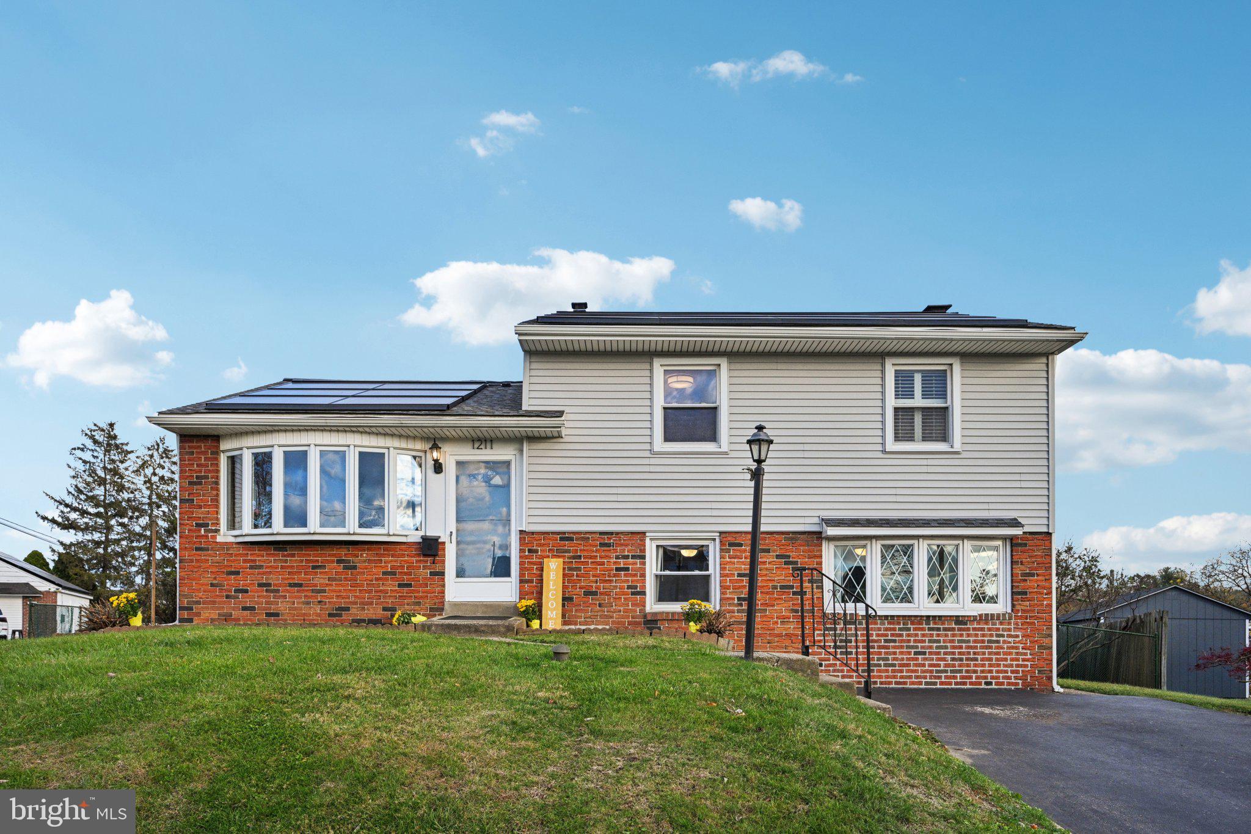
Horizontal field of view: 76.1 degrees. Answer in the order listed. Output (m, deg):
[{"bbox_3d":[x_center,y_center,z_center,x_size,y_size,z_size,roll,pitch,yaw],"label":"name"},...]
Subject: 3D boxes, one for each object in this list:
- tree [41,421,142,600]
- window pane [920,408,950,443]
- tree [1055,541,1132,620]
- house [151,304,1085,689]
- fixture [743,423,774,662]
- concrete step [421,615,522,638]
[{"bbox_3d":[-26.161,4.628,39.000,5.100,9.000,5.100,0,-1,0],"label":"tree"},{"bbox_3d":[4.250,0.121,10.980,0.390,0.460,0.040,0,-1,0],"label":"window pane"},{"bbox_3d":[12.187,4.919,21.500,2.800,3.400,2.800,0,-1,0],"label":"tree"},{"bbox_3d":[-0.080,0.850,14.300,12.200,5.900,8.100,0,-1,0],"label":"house"},{"bbox_3d":[1.322,1.273,8.100,0.280,2.400,0.280,2,0,0],"label":"fixture"},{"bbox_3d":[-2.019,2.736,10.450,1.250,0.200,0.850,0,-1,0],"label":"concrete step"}]

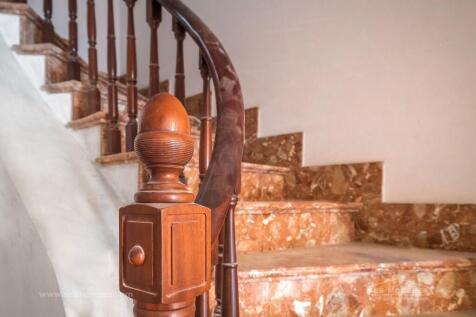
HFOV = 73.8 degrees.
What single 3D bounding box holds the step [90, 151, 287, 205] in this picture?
[{"bbox_3d":[-0.155,0.098,1.470,0.820,0.170,0.330,4,-6,-44],"label":"step"}]

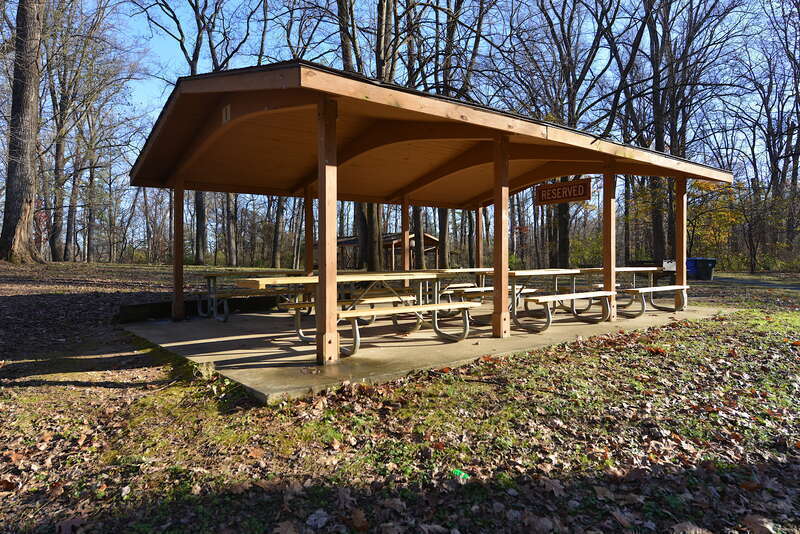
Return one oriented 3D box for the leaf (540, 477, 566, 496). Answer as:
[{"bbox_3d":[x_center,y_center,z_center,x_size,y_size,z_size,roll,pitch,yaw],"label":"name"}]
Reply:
[{"bbox_3d":[0.817,1.177,2.740,0.110,0.030,0.125,3,5,0],"label":"leaf"}]

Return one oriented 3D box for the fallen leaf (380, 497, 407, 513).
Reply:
[{"bbox_3d":[-0.032,1.158,2.491,0.125,0.030,0.100,3,5,0],"label":"fallen leaf"}]

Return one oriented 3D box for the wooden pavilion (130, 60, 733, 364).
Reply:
[{"bbox_3d":[0.628,-0.800,9.089,8.600,3.281,6.487,-1,1,-38],"label":"wooden pavilion"}]

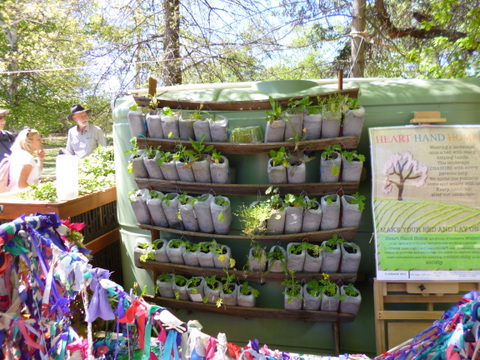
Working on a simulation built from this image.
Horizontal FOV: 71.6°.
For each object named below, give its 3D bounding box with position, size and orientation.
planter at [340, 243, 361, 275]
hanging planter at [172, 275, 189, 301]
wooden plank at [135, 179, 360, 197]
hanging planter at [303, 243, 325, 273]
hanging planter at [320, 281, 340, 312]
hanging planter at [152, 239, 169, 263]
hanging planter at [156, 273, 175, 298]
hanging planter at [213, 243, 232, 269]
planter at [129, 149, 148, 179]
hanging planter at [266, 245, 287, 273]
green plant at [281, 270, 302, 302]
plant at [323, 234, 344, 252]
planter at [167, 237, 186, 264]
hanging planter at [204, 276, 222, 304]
[{"bbox_3d":[0.616,0.445,1.862,0.095,0.165,0.100,0,8,4],"label":"planter"},{"bbox_3d":[-0.352,0.639,1.976,0.093,0.119,0.095,-1,8,11],"label":"hanging planter"},{"bbox_3d":[0.006,0.037,1.806,1.222,0.075,0.060,0,4,11],"label":"wooden plank"},{"bbox_3d":[0.415,0.446,1.887,0.097,0.160,0.100,0,8,4],"label":"hanging planter"},{"bbox_3d":[0.470,0.610,1.734,0.089,0.142,0.089,0,4,11],"label":"hanging planter"},{"bbox_3d":[-0.485,0.450,2.089,0.100,0.141,0.100,-2,6,10],"label":"hanging planter"},{"bbox_3d":[-0.449,0.645,2.013,0.090,0.145,0.100,1,8,9],"label":"hanging planter"},{"bbox_3d":[-0.108,0.463,2.023,0.100,0.139,0.100,-1,6,10],"label":"hanging planter"},{"bbox_3d":[-0.616,-0.099,2.026,0.095,0.175,0.095,-3,8,9],"label":"planter"},{"bbox_3d":[0.196,0.421,1.775,0.092,0.138,0.092,0,4,11],"label":"hanging planter"},{"bbox_3d":[0.328,0.672,2.110,0.128,0.145,0.121,2,7,12],"label":"green plant"},{"bbox_3d":[0.572,0.388,2.043,0.121,0.080,0.115,2,7,12],"label":"plant"},{"bbox_3d":[-0.431,0.485,2.266,0.108,0.150,0.100,2,7,12],"label":"planter"},{"bbox_3d":[-0.147,0.619,1.855,0.083,0.141,0.083,0,4,11],"label":"hanging planter"}]

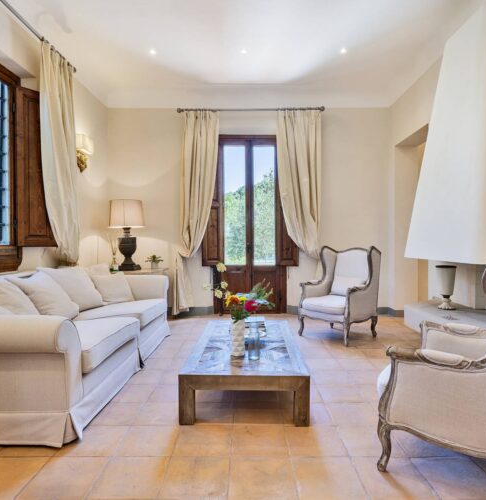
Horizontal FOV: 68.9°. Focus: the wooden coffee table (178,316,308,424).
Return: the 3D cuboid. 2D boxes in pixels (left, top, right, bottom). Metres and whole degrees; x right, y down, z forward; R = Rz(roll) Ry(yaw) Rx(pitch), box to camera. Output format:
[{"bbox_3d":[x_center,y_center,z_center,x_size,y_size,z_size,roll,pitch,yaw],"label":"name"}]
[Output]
[{"bbox_3d":[0.034,0.883,2.841,0.780,0.300,1.490,0,1,2],"label":"wooden coffee table"}]

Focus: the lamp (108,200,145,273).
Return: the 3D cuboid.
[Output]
[{"bbox_3d":[-1.630,-0.210,5.000,0.530,1.000,0.520,0,0,1],"label":"lamp"}]

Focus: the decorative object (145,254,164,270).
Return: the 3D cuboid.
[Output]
[{"bbox_3d":[-1.294,0.178,5.200,0.260,0.215,0.250,0,0,1],"label":"decorative object"}]

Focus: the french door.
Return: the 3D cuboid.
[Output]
[{"bbox_3d":[0.106,-0.376,5.383,1.480,2.720,0.180,0,1,1],"label":"french door"}]

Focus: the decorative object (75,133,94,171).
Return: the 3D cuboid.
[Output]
[{"bbox_3d":[-2.020,-1.187,4.440,0.180,0.440,0.260,0,0,2],"label":"decorative object"}]

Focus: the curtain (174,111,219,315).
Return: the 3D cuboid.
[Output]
[{"bbox_3d":[-0.700,-0.537,5.300,0.660,3.060,0.240,0,0,1],"label":"curtain"}]

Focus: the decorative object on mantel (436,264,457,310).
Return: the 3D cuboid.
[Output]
[{"bbox_3d":[1.791,0.331,3.136,0.165,0.385,0.165,0,1,1],"label":"decorative object on mantel"}]

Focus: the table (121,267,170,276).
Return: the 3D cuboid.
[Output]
[{"bbox_3d":[-1.580,0.640,4.980,0.920,0.710,0.860,0,0,1],"label":"table"}]

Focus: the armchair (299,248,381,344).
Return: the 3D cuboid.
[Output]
[{"bbox_3d":[1.149,0.484,4.164,0.800,1.050,0.710,-1,1,-42],"label":"armchair"}]

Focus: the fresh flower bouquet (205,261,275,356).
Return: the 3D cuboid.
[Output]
[{"bbox_3d":[-0.029,0.415,2.469,0.480,0.650,0.380,0,1,1],"label":"fresh flower bouquet"}]

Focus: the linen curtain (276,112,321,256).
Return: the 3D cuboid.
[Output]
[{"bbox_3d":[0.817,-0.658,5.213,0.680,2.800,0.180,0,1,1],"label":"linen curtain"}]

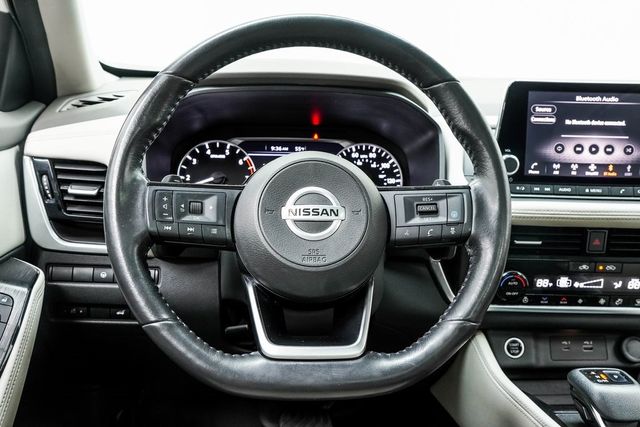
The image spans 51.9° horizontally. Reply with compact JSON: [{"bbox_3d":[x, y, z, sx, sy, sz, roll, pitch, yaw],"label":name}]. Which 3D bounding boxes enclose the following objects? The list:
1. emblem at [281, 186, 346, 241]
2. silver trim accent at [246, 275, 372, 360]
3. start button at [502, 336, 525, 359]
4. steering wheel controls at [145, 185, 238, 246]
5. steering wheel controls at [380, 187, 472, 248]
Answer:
[{"bbox_3d":[-0.005,0.001,0.606,0.060,0.051,0.007,1,-13,0],"label":"emblem"},{"bbox_3d":[-0.010,0.095,0.600,0.120,0.080,0.024,1,-16,0],"label":"silver trim accent"},{"bbox_3d":[0.266,0.184,0.900,0.029,0.029,0.010,1,0,0],"label":"start button"},{"bbox_3d":[-0.117,0.003,0.611,0.086,0.057,0.024,1,-13,0],"label":"steering wheel controls"},{"bbox_3d":[0.099,0.003,0.611,0.086,0.057,0.024,1,-13,0],"label":"steering wheel controls"}]

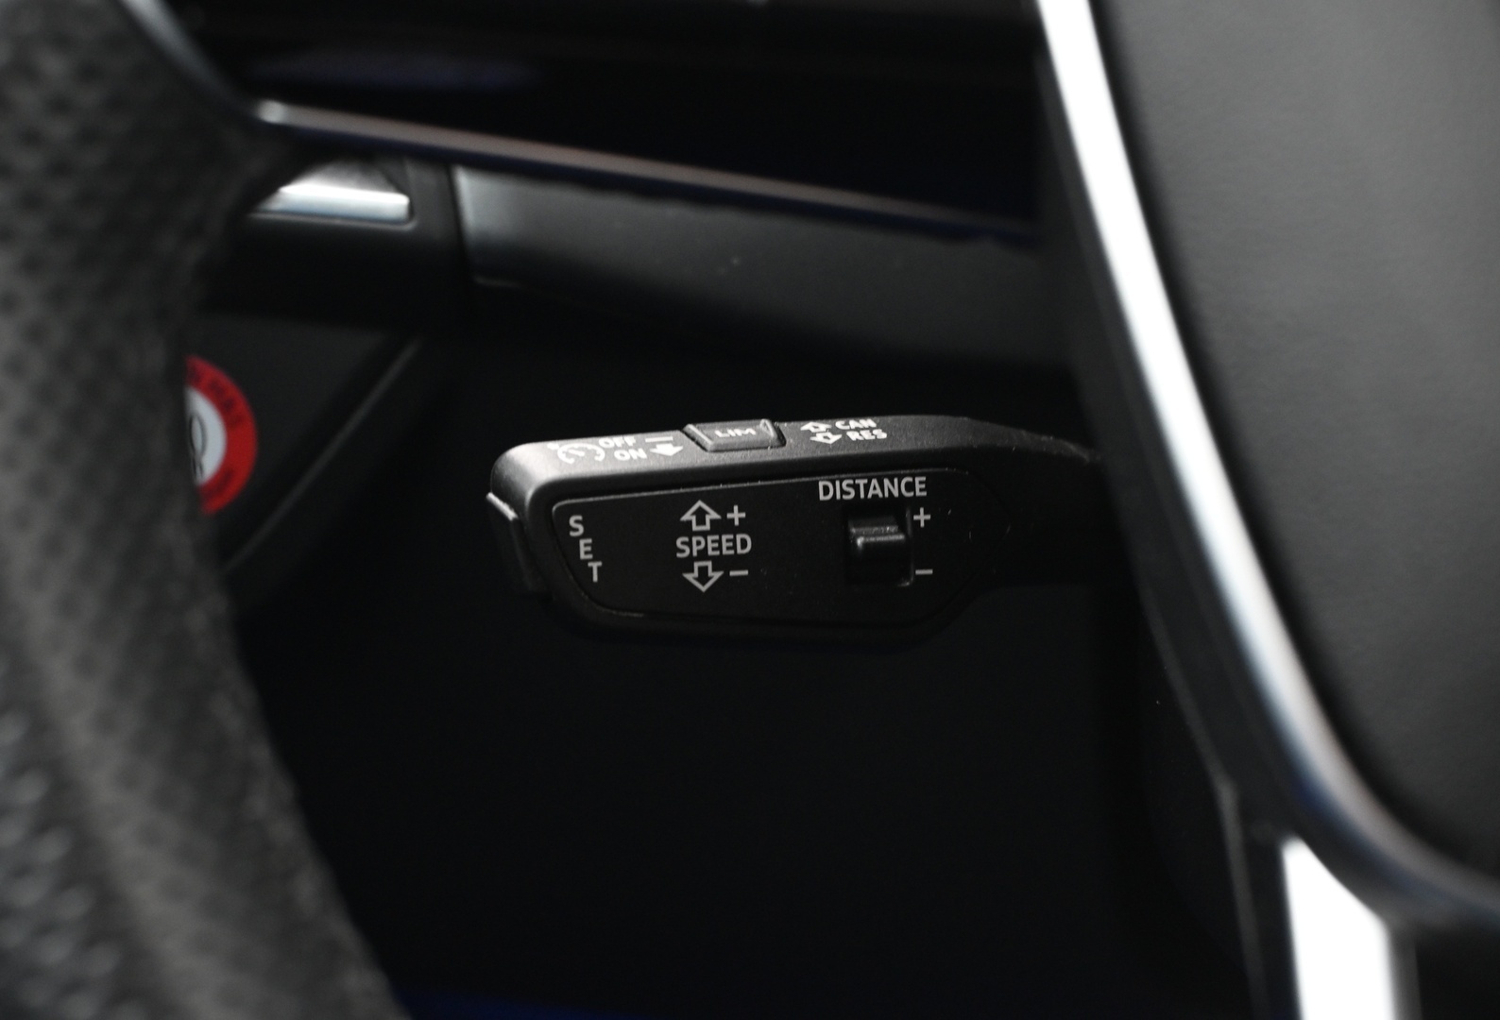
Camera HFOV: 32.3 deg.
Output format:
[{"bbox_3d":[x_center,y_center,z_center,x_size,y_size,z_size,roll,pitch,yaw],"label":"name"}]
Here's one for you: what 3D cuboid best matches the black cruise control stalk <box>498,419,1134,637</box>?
[{"bbox_3d":[0.013,0.003,0.419,0.110,0.032,0.022,-3,10,-25],"label":"black cruise control stalk"}]

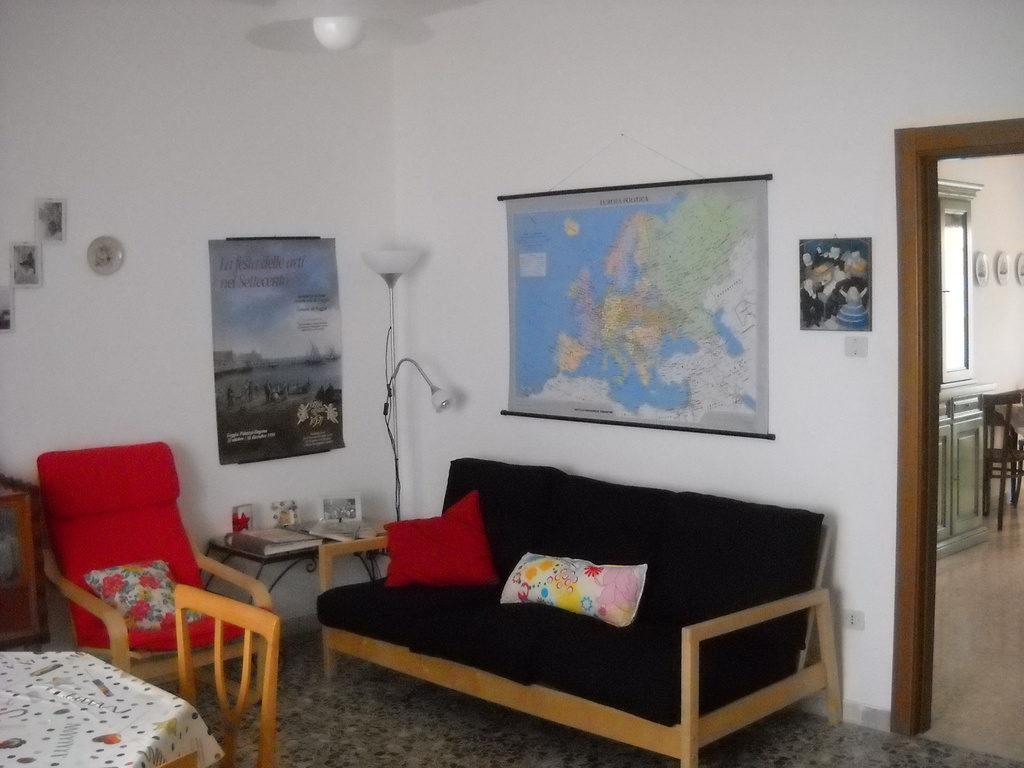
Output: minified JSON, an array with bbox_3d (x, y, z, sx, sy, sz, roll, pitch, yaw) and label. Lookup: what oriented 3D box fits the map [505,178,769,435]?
[{"bbox_3d":[0.475,-0.322,5.120,1.434,0.987,0.030,4,7,44],"label":"map"}]

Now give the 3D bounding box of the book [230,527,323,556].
[{"bbox_3d":[-1.029,0.677,5.245,0.290,0.046,0.275,4,7,44],"label":"book"}]

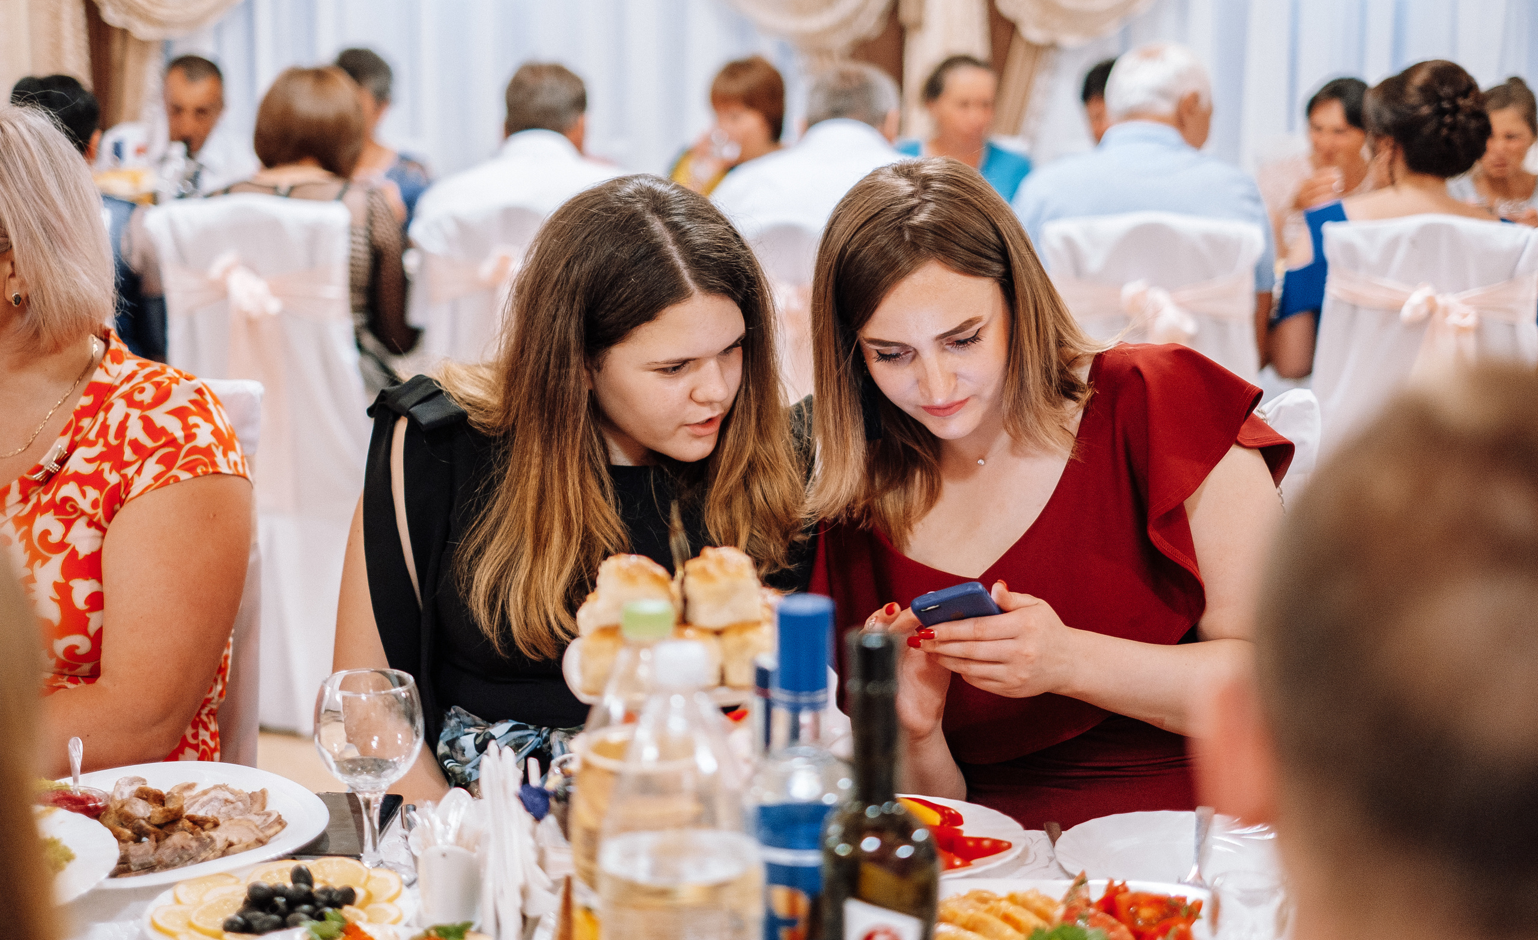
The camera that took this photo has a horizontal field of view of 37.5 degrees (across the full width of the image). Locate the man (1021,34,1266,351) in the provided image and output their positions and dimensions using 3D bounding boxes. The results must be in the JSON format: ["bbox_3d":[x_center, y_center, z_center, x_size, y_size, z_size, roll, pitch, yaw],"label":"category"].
[{"bbox_3d":[0.718,-0.167,4.470,0.500,1.310,0.780,2,12,6],"label":"man"}]

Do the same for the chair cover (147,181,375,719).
[{"bbox_3d":[-0.920,-0.030,4.481,0.430,1.010,0.520,2,12,8],"label":"chair cover"}]

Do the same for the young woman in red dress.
[{"bbox_3d":[0.230,0.368,2.100,0.490,1.280,0.660,3,12,15],"label":"young woman in red dress"}]

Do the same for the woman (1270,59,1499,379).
[{"bbox_3d":[1.196,-0.132,4.421,0.480,1.260,0.750,1,12,3],"label":"woman"}]

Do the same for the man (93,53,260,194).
[{"bbox_3d":[-1.430,-0.381,5.662,0.500,1.290,0.700,-1,12,-3],"label":"man"}]

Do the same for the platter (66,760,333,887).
[{"bbox_3d":[-0.500,0.289,1.843,0.285,0.050,0.285,2,12,8],"label":"platter"}]

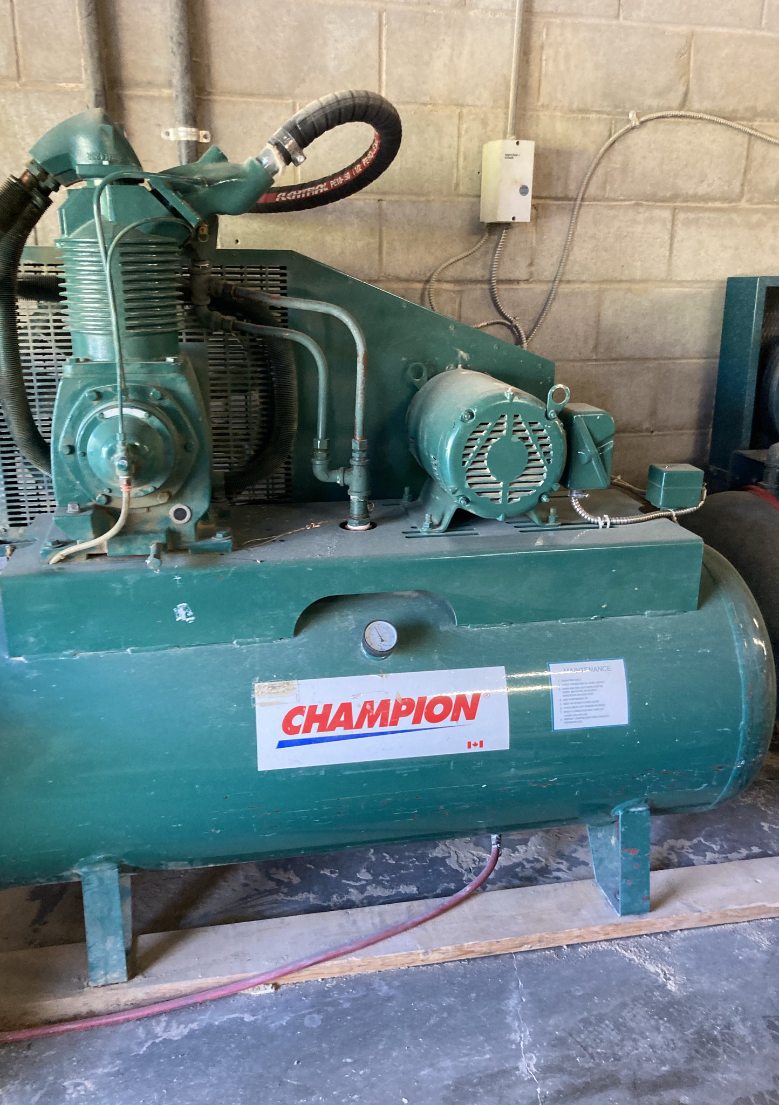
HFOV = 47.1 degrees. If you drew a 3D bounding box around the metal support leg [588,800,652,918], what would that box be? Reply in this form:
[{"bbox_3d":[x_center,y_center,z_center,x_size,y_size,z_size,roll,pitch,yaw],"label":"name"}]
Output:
[{"bbox_3d":[0.480,0.577,1.853,0.066,0.268,0.190,-3,16,-10],"label":"metal support leg"}]

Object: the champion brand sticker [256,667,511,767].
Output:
[{"bbox_3d":[-0.007,0.283,1.530,0.438,0.149,0.010,-3,0,-10],"label":"champion brand sticker"}]

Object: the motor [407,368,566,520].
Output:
[{"bbox_3d":[0.191,-0.209,1.750,0.245,0.250,0.290,-3,16,-10],"label":"motor"}]

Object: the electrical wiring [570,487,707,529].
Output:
[{"bbox_3d":[0.493,-0.101,1.755,0.285,0.075,0.090,-3,16,-10],"label":"electrical wiring"}]

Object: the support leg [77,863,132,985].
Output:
[{"bbox_3d":[-0.528,0.629,1.674,0.068,0.268,0.190,-3,16,-10],"label":"support leg"}]

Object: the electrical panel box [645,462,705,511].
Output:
[{"bbox_3d":[0.581,-0.138,1.819,0.079,0.068,0.082,-1,16,-4],"label":"electrical panel box"}]

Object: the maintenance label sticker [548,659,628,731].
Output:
[{"bbox_3d":[0.357,0.254,1.594,0.147,0.124,0.007,-3,-2,-10],"label":"maintenance label sticker"}]

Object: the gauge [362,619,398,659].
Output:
[{"bbox_3d":[-0.021,0.150,1.525,0.056,0.056,0.050,-3,-23,-10],"label":"gauge"}]

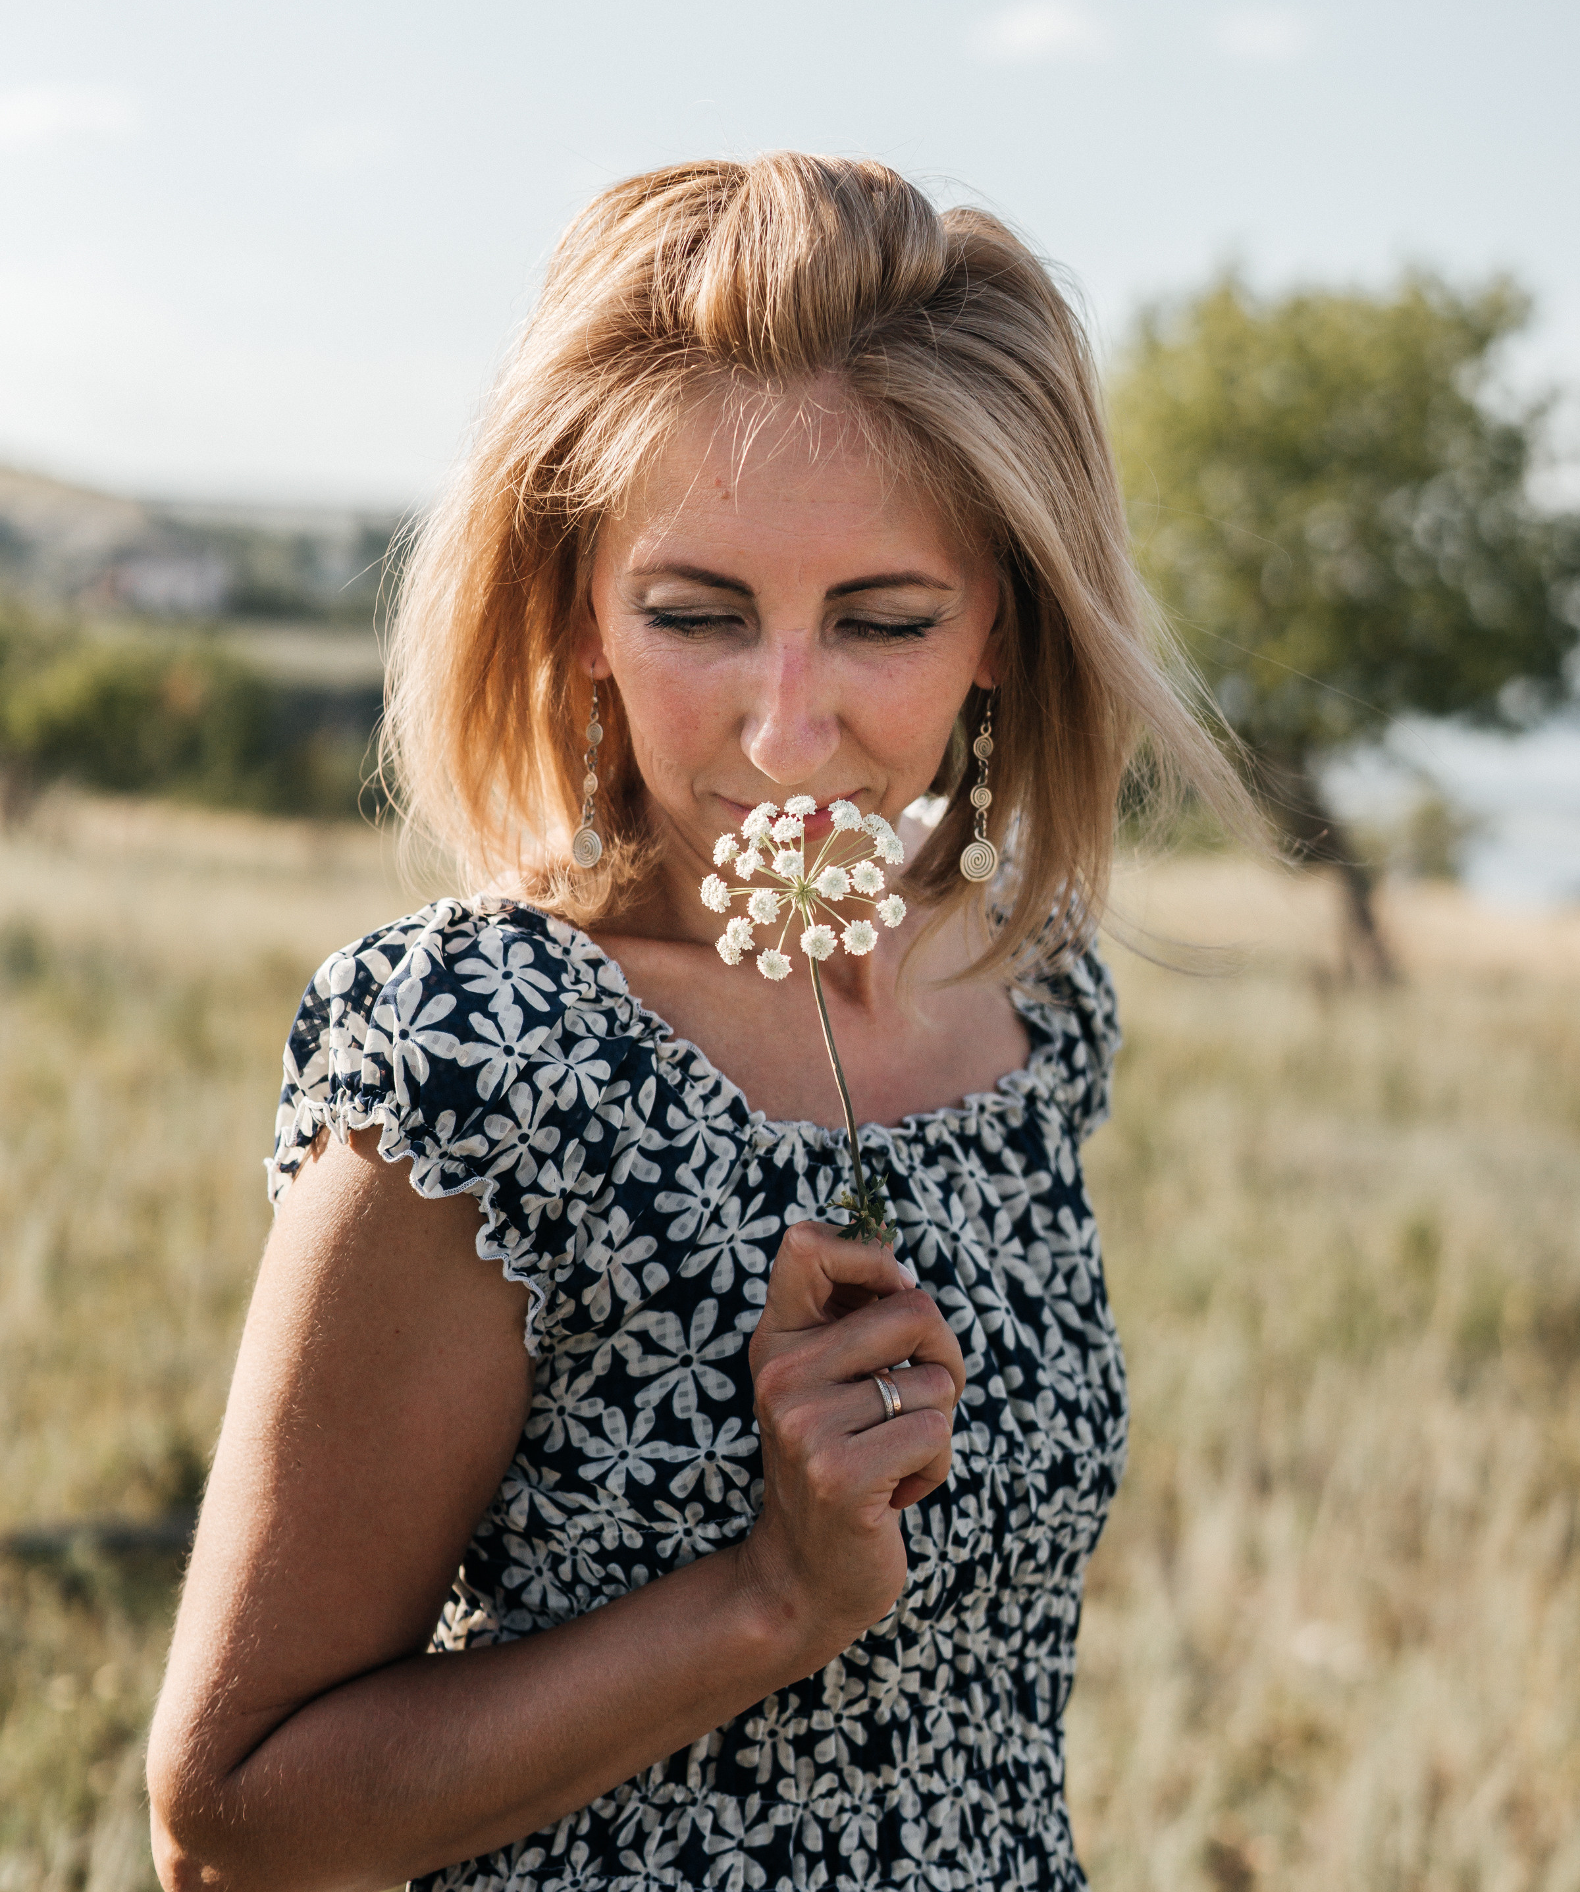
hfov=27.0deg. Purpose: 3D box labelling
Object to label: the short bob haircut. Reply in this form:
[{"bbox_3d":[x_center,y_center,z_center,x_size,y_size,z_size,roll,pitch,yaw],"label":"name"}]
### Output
[{"bbox_3d":[0.006,-0.138,1.155,0.295,0.280,0.245,0,14,0],"label":"short bob haircut"}]

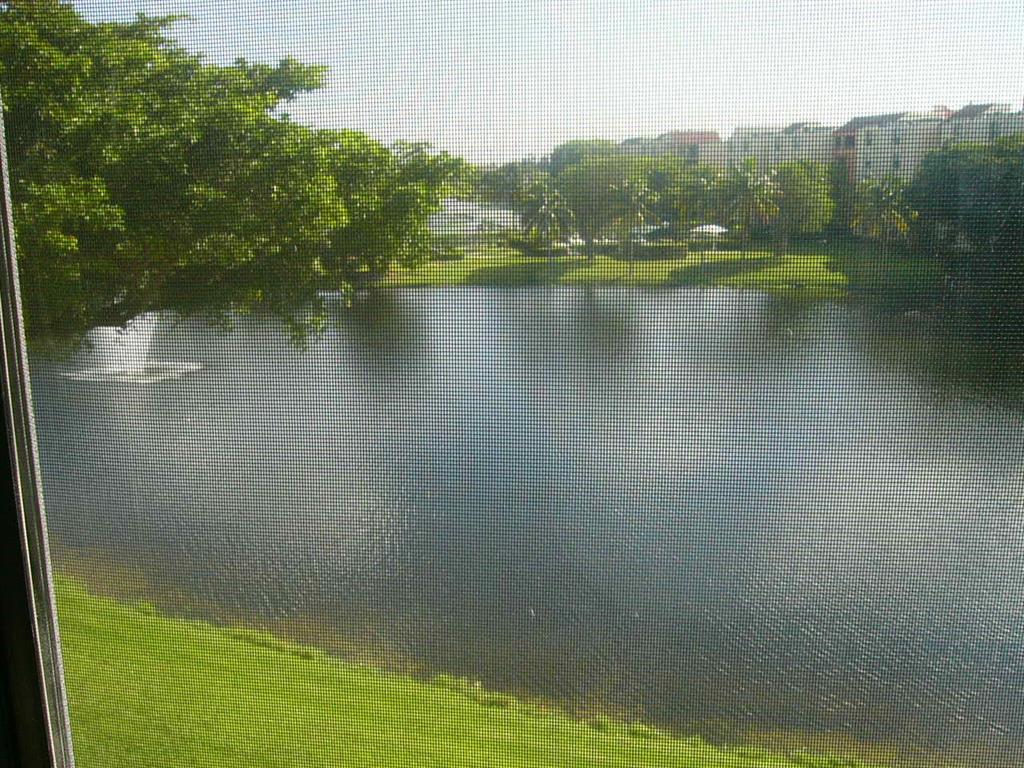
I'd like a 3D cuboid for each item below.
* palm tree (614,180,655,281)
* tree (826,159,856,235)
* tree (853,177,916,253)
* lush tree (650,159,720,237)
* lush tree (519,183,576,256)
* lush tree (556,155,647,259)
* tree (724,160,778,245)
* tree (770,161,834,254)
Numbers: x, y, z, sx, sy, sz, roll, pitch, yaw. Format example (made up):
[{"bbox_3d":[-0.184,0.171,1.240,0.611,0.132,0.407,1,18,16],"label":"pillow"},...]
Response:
[{"bbox_3d":[7.969,-9.988,67.357,3.200,6.380,3.200,0,11,0],"label":"palm tree"},{"bbox_3d":[28.768,-15.773,90.673,4.200,7.770,4.200,0,11,0],"label":"tree"},{"bbox_3d":[29.846,-13.559,82.959,5.300,6.010,5.200,0,11,0],"label":"tree"},{"bbox_3d":[14.454,-14.967,86.755,5.800,7.350,5.500,0,11,0],"label":"lush tree"},{"bbox_3d":[2.745,-12.701,80.071,4.400,5.660,4.400,0,11,0],"label":"lush tree"},{"bbox_3d":[6.734,-13.317,77.906,7.000,7.720,6.800,0,11,0],"label":"lush tree"},{"bbox_3d":[18.477,-13.660,79.878,4.500,7.300,4.500,0,11,0],"label":"tree"},{"bbox_3d":[22.694,-13.716,80.886,5.300,7.320,5.300,0,11,0],"label":"tree"}]

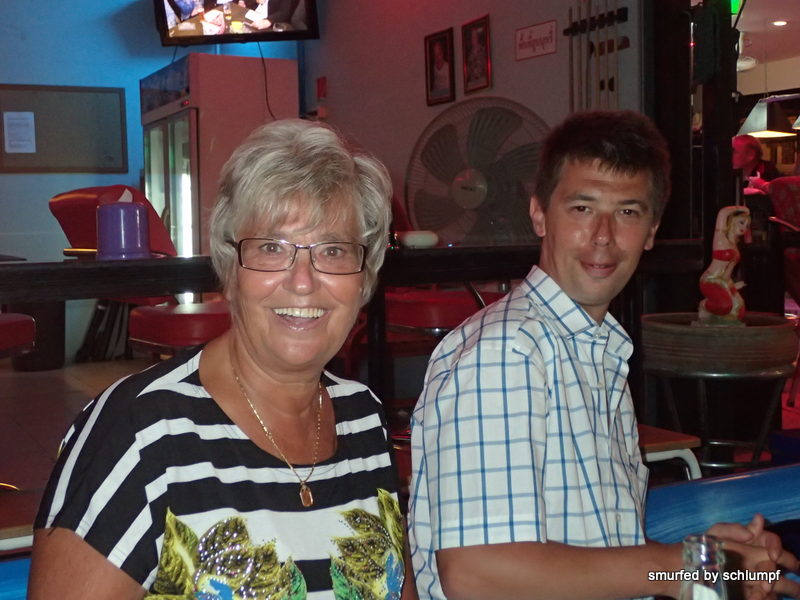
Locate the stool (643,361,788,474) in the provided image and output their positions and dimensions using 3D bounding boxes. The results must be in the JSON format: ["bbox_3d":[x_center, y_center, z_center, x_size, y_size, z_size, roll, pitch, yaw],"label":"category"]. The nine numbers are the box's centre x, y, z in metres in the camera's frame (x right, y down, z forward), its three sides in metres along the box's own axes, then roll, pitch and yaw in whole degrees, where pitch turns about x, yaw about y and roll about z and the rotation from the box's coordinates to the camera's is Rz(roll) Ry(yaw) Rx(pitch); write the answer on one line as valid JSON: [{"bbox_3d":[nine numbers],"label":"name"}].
[{"bbox_3d":[0.818,0.511,2.722,0.375,0.700,0.375,-1,4,0],"label":"stool"}]

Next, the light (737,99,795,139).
[{"bbox_3d":[2.765,-1.373,8.000,0.330,0.280,0.330,-4,4,-32],"label":"light"}]

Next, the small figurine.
[{"bbox_3d":[0.813,-0.085,2.680,0.130,0.300,0.110,1,5,38],"label":"small figurine"}]

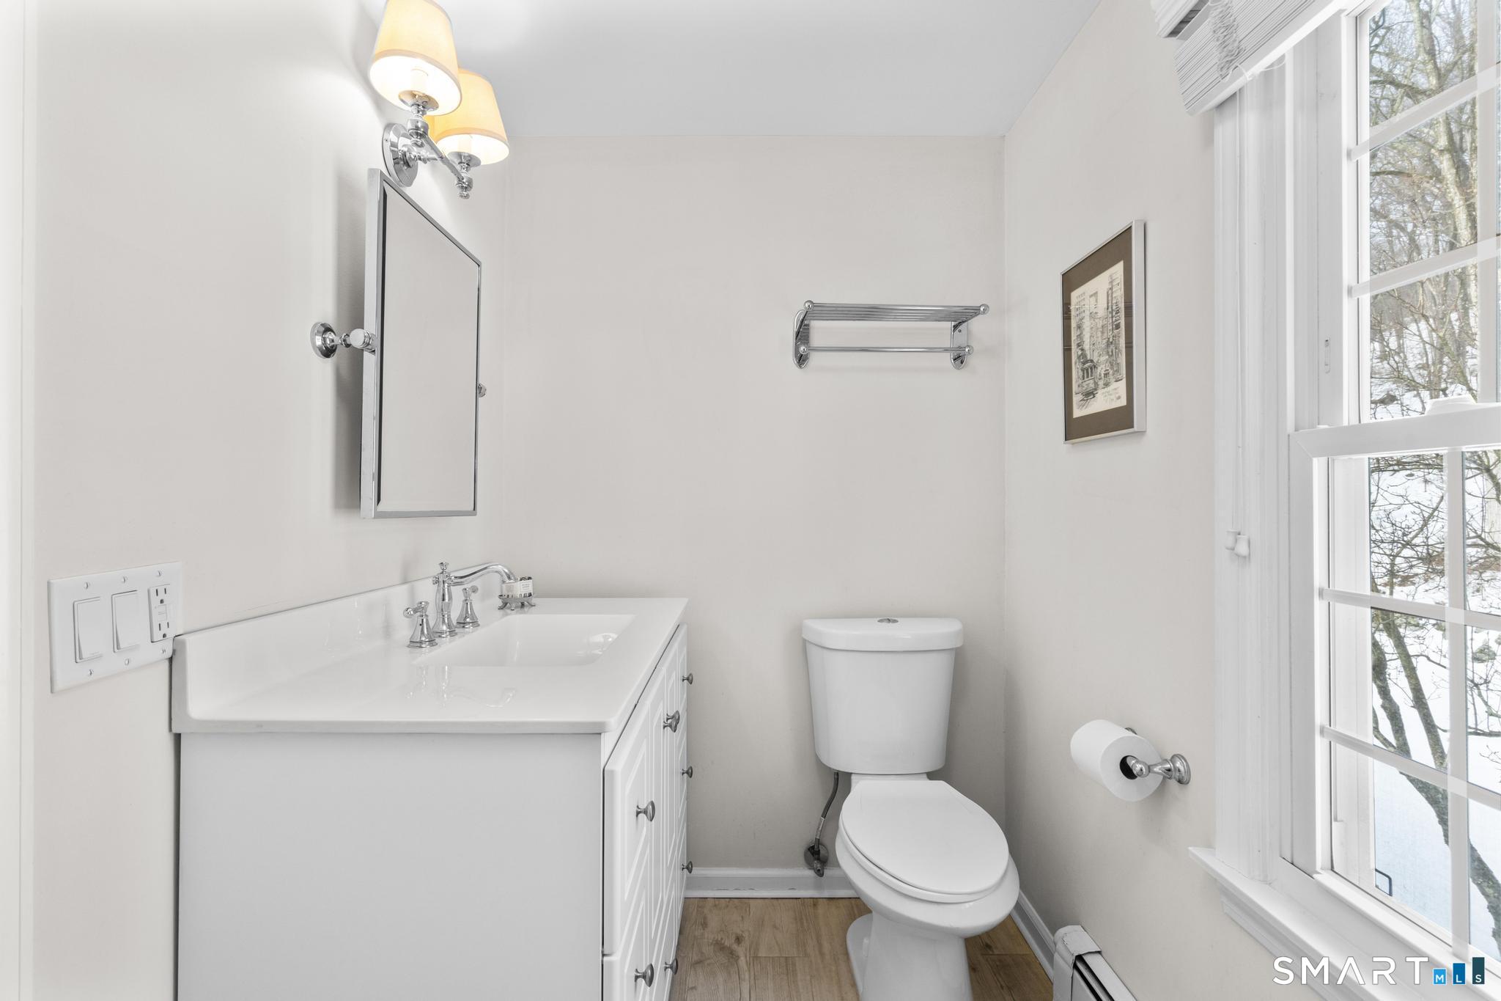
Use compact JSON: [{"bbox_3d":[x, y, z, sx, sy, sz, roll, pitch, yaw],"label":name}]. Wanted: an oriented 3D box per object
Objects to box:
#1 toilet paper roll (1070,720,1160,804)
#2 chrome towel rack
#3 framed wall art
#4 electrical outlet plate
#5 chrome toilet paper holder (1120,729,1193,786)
[{"bbox_3d":[0.687,0.483,1.250,0.118,0.118,0.101,0,0,0],"label":"toilet paper roll"},{"bbox_3d":[0.396,-0.484,1.908,0.525,0.177,0.201,0,0,0],"label":"chrome towel rack"},{"bbox_3d":[0.753,-0.337,1.436,0.024,0.404,0.292,0,0,0],"label":"framed wall art"},{"bbox_3d":[-0.737,0.142,0.786,0.009,0.119,0.166,0,2,0],"label":"electrical outlet plate"},{"bbox_3d":[0.723,0.477,1.255,0.086,0.054,0.199,0,0,0],"label":"chrome toilet paper holder"}]

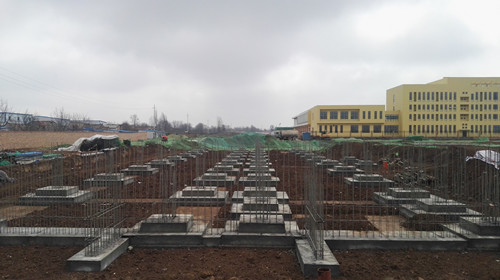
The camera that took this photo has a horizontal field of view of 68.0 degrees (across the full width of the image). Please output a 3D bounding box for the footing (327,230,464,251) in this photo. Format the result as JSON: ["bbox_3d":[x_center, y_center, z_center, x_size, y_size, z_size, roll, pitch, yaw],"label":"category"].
[{"bbox_3d":[3.805,2.755,10.228,3.828,0.229,0.968,0,1,1],"label":"footing"}]

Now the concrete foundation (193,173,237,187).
[{"bbox_3d":[-2.246,2.516,23.801,2.542,0.603,2.184,0,1,1],"label":"concrete foundation"}]

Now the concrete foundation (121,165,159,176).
[{"bbox_3d":[-8.396,2.317,28.414,2.365,0.562,1.787,0,1,1],"label":"concrete foundation"}]

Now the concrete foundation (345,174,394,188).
[{"bbox_3d":[7.105,2.435,22.215,2.365,0.562,1.787,0,1,1],"label":"concrete foundation"}]

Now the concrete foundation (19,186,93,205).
[{"bbox_3d":[-9.191,2.594,17.715,2.491,0.609,1.997,0,1,1],"label":"concrete foundation"}]

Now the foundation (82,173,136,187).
[{"bbox_3d":[-9.077,2.513,23.927,2.506,0.613,2.153,0,1,1],"label":"foundation"}]

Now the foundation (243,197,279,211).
[{"bbox_3d":[0.410,2.518,14.501,1.328,0.298,1.342,0,1,1],"label":"foundation"}]

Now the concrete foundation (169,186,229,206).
[{"bbox_3d":[-2.189,2.499,16.569,2.365,0.562,1.787,0,1,1],"label":"concrete foundation"}]

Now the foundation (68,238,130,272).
[{"bbox_3d":[-3.623,2.758,9.014,0.729,0.232,1.734,0,1,1],"label":"foundation"}]

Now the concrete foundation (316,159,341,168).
[{"bbox_3d":[7.362,2.264,34.033,2.365,0.562,1.787,0,1,1],"label":"concrete foundation"}]

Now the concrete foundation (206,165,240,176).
[{"bbox_3d":[-2.134,2.443,30.053,2.527,0.589,2.278,0,1,1],"label":"concrete foundation"}]

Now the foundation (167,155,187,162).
[{"bbox_3d":[-8.139,2.145,40.256,2.365,0.562,1.787,0,1,1],"label":"foundation"}]

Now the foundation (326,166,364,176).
[{"bbox_3d":[7.232,2.350,28.075,2.365,0.562,1.787,0,1,1],"label":"foundation"}]

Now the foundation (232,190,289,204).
[{"bbox_3d":[0.473,2.739,17.603,2.555,0.312,2.090,0,1,1],"label":"foundation"}]

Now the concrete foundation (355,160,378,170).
[{"bbox_3d":[11.205,2.358,36.074,1.903,0.593,1.810,0,1,1],"label":"concrete foundation"}]

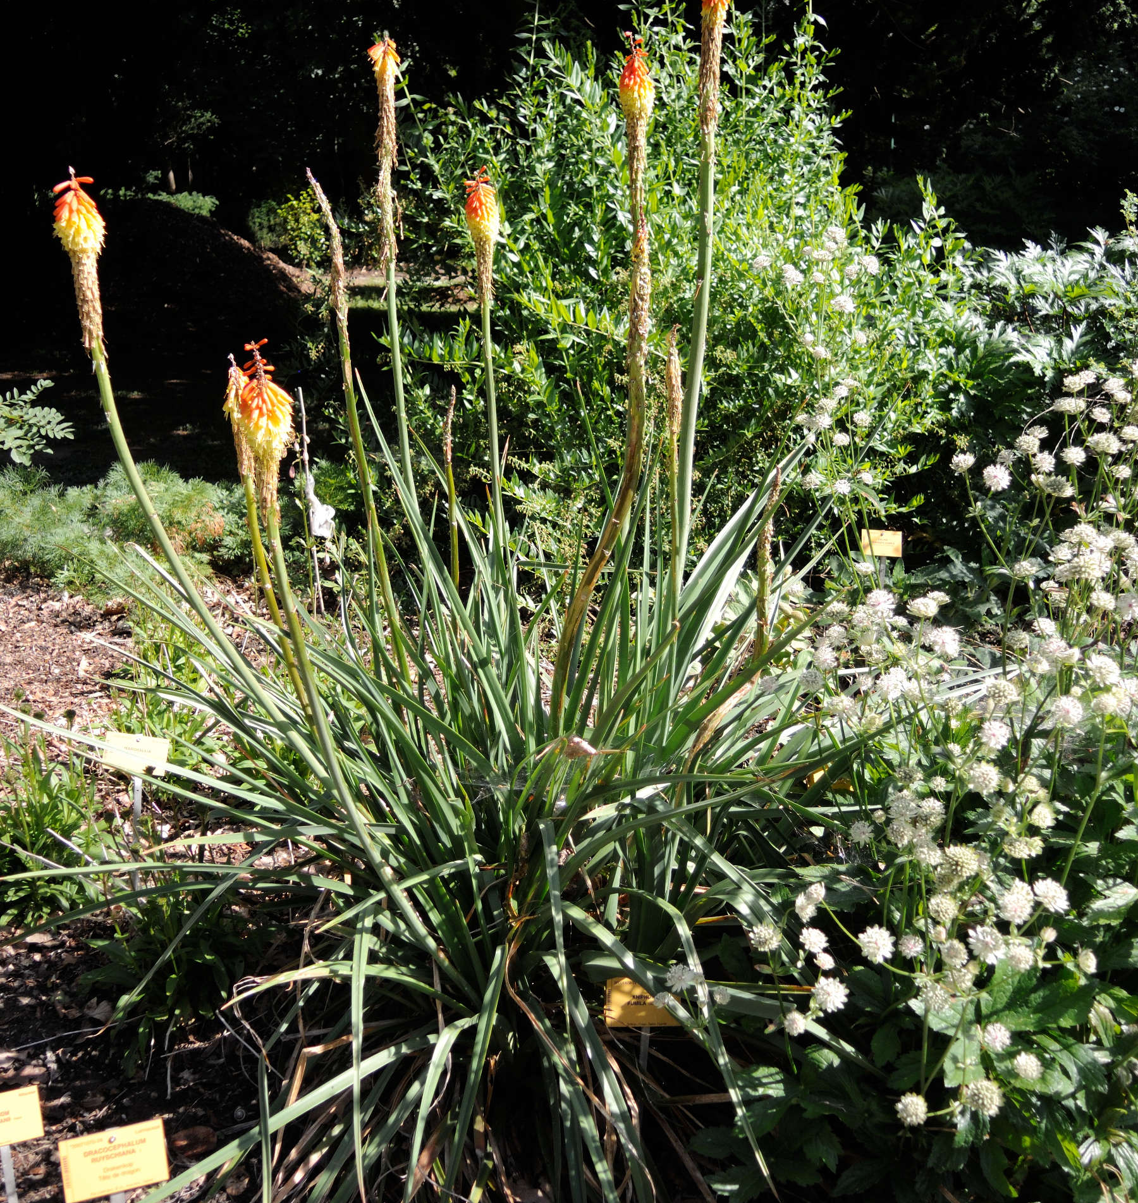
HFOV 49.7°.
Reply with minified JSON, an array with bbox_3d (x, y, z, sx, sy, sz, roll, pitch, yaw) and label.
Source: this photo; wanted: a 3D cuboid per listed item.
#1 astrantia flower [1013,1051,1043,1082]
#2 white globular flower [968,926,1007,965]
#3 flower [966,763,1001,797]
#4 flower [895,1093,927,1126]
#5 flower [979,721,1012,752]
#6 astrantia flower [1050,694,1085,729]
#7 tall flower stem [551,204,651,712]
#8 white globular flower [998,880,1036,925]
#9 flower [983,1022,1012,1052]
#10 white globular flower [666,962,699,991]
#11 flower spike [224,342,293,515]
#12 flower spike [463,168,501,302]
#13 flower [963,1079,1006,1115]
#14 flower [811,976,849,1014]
[{"bbox_3d":[0.468,0.473,1.250,0.031,0.027,0.031,8,21,23],"label":"astrantia flower"},{"bbox_3d":[0.447,0.367,1.310,0.042,0.035,0.042,0,15,0],"label":"white globular flower"},{"bbox_3d":[0.459,0.198,1.360,0.038,0.034,0.038,7,20,19],"label":"flower"},{"bbox_3d":[0.343,0.509,1.230,0.033,0.029,0.033,6,20,18],"label":"flower"},{"bbox_3d":[0.483,0.152,1.390,0.036,0.031,0.036,7,20,20],"label":"flower"},{"bbox_3d":[0.552,0.122,1.360,0.039,0.034,0.039,8,21,23],"label":"astrantia flower"},{"bbox_3d":[0.036,-0.138,1.450,0.116,0.610,0.100,0,15,0],"label":"tall flower stem"},{"bbox_3d":[0.449,0.302,1.230,0.041,0.036,0.041,8,20,22],"label":"white globular flower"},{"bbox_3d":[0.454,0.461,1.300,0.031,0.028,0.031,0,15,0],"label":"flower"},{"bbox_3d":[0.130,0.434,1.420,0.037,0.032,0.037,0,15,0],"label":"white globular flower"},{"bbox_3d":[-0.323,-0.182,1.280,0.073,0.178,0.065,0,15,0],"label":"flower spike"},{"bbox_3d":[-0.111,-0.471,1.580,0.047,0.169,0.047,0,15,0],"label":"flower spike"},{"bbox_3d":[0.412,0.492,1.220,0.040,0.034,0.040,0,15,0],"label":"flower"},{"bbox_3d":[0.262,0.394,1.230,0.038,0.034,0.038,5,20,13],"label":"flower"}]

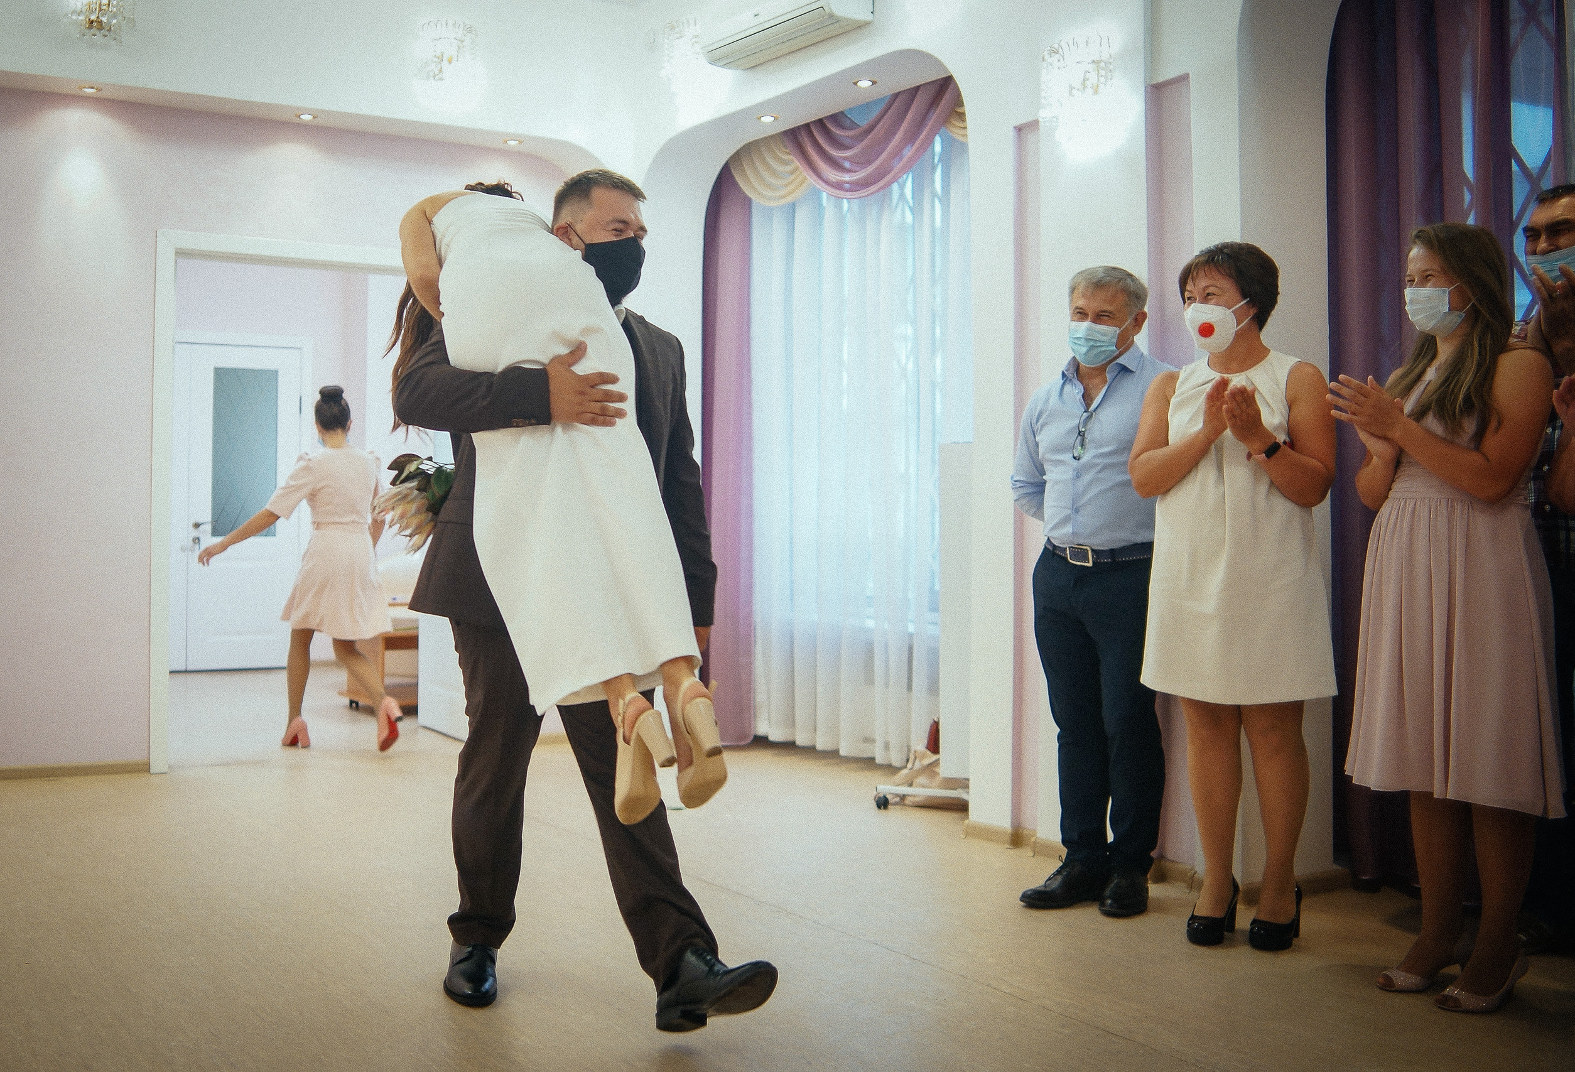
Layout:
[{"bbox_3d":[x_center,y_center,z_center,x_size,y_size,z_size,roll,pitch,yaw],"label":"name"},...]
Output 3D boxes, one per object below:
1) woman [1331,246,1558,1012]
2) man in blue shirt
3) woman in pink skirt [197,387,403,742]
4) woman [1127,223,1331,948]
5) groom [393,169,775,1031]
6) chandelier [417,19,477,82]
[{"bbox_3d":[1.454,0.152,2.770,0.470,1.710,0.450,0,0,-34],"label":"woman"},{"bbox_3d":[0.847,0.133,3.420,0.500,1.750,0.380,0,0,37],"label":"man in blue shirt"},{"bbox_3d":[-2.336,0.146,6.000,0.920,1.720,0.550,0,0,-19],"label":"woman in pink skirt"},{"bbox_3d":[1.107,0.135,3.110,0.500,1.745,0.420,0,0,31],"label":"woman"},{"bbox_3d":[-0.434,0.102,2.640,0.660,1.790,0.780,0,0,-32],"label":"groom"},{"bbox_3d":[-1.489,-2.118,5.460,0.245,0.225,0.170,0,0,-21],"label":"chandelier"}]

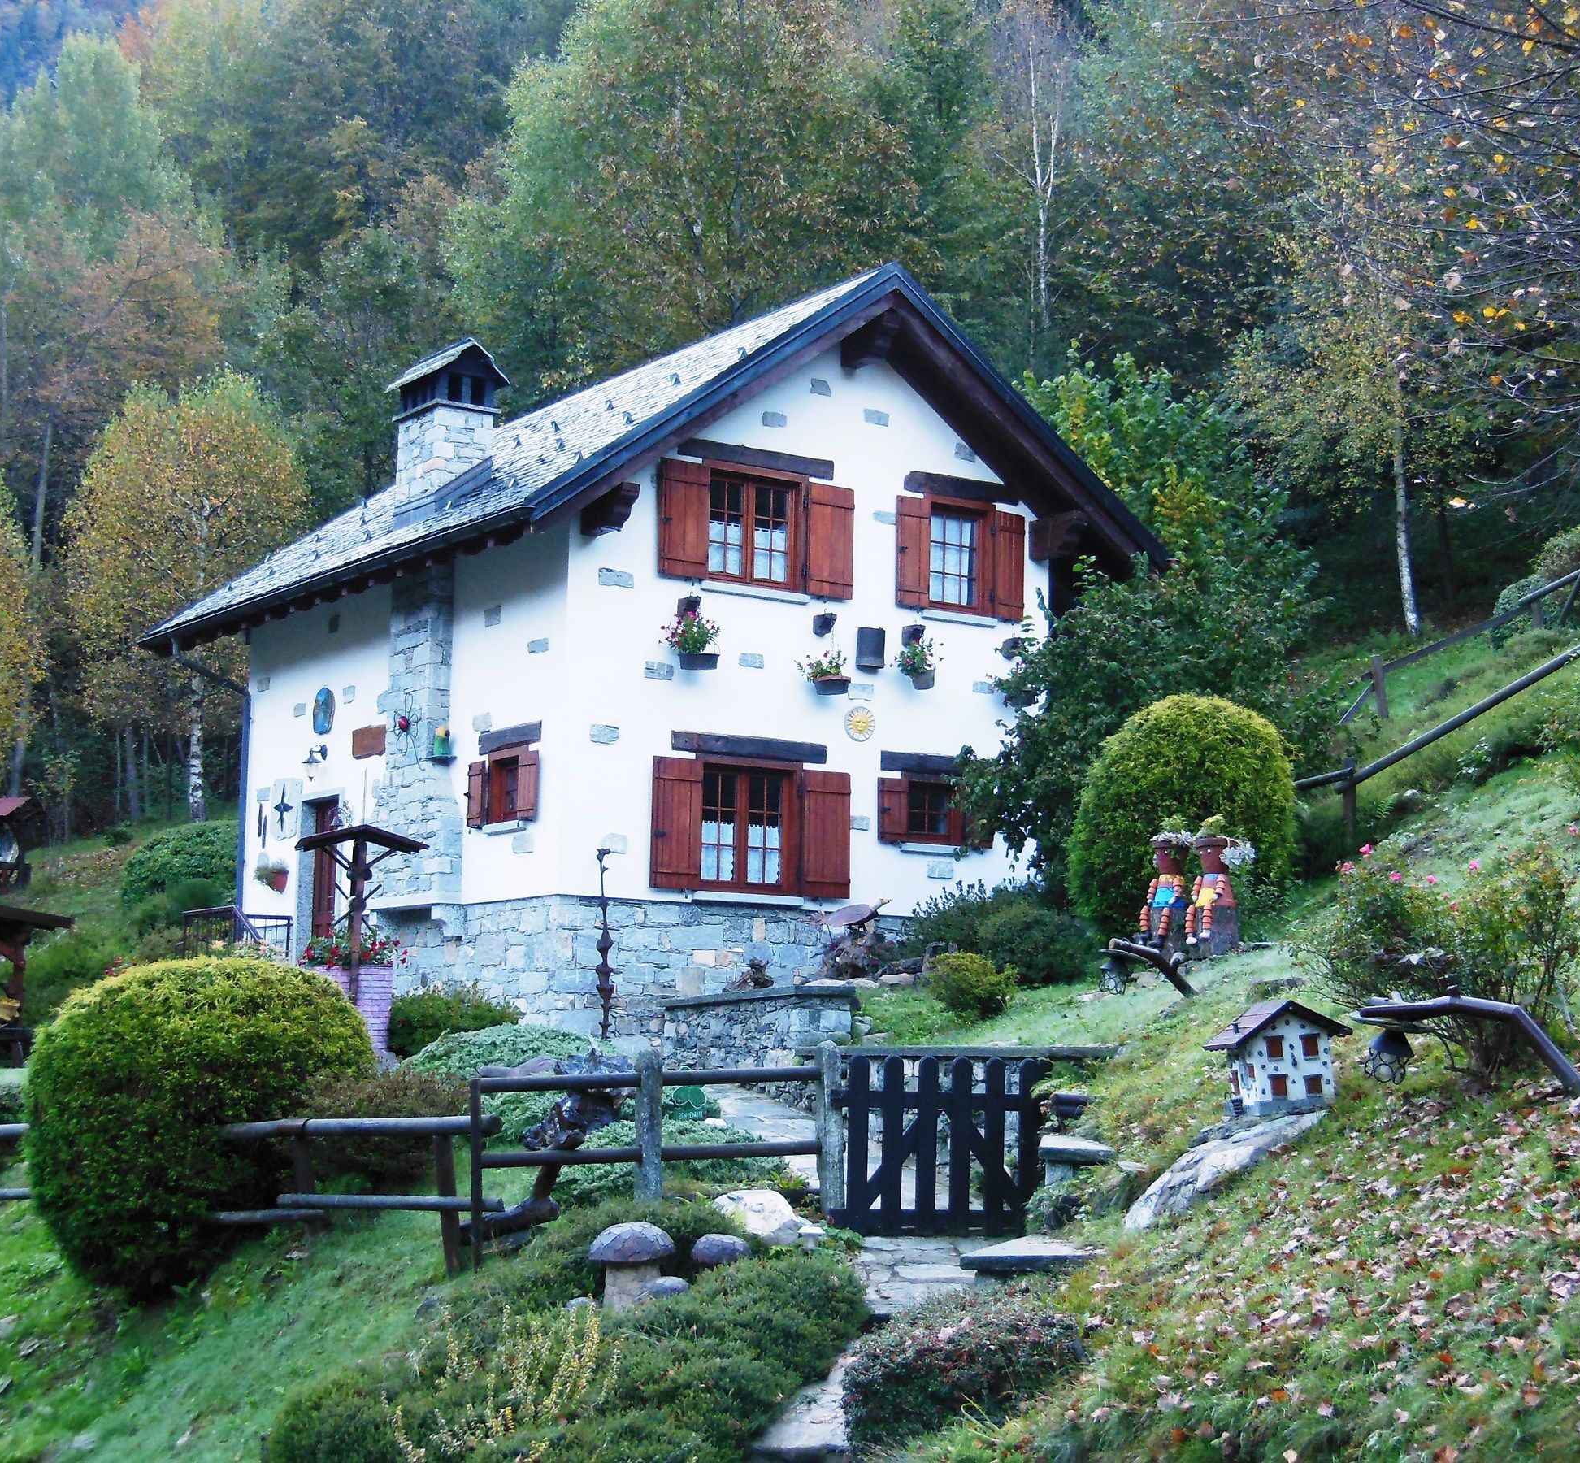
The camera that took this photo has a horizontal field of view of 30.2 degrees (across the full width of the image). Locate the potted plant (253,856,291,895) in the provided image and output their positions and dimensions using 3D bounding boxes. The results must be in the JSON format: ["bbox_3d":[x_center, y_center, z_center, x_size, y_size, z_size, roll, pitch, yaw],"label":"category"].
[{"bbox_3d":[-5.911,1.634,33.429,0.320,0.430,0.400,6,-8,-32],"label":"potted plant"}]

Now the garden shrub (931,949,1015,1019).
[{"bbox_3d":[1.398,1.940,22.400,0.660,0.510,0.620,1,-7,0],"label":"garden shrub"}]

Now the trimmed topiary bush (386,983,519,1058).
[{"bbox_3d":[-3.283,2.824,28.500,1.300,0.780,1.100,1,-7,0],"label":"trimmed topiary bush"}]

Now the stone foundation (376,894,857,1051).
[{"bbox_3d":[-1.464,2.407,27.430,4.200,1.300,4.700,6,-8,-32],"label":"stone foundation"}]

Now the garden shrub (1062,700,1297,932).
[{"bbox_3d":[2.841,0.593,21.300,1.650,1.750,1.650,1,-7,0],"label":"garden shrub"}]

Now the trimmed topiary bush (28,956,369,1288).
[{"bbox_3d":[-3.601,2.398,17.800,2.100,2.050,2.050,1,-7,0],"label":"trimmed topiary bush"}]

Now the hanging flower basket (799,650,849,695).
[{"bbox_3d":[0.319,-0.546,27.289,0.400,0.410,0.300,6,-9,-34],"label":"hanging flower basket"}]

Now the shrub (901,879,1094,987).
[{"bbox_3d":[1.782,1.736,25.200,1.500,0.900,1.150,6,-8,-32],"label":"shrub"}]

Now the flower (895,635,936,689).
[{"bbox_3d":[1.134,-0.625,26.433,0.350,0.480,0.310,6,-8,-32],"label":"flower"}]

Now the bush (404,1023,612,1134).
[{"bbox_3d":[-2.015,2.496,21.000,1.500,0.800,1.250,1,-8,-5],"label":"bush"}]

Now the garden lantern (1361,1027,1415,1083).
[{"bbox_3d":[2.824,1.525,13.800,0.240,0.260,0.240,-1,-8,11],"label":"garden lantern"}]

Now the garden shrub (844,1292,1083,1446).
[{"bbox_3d":[0.676,2.469,11.400,0.950,0.520,1.000,1,-7,0],"label":"garden shrub"}]

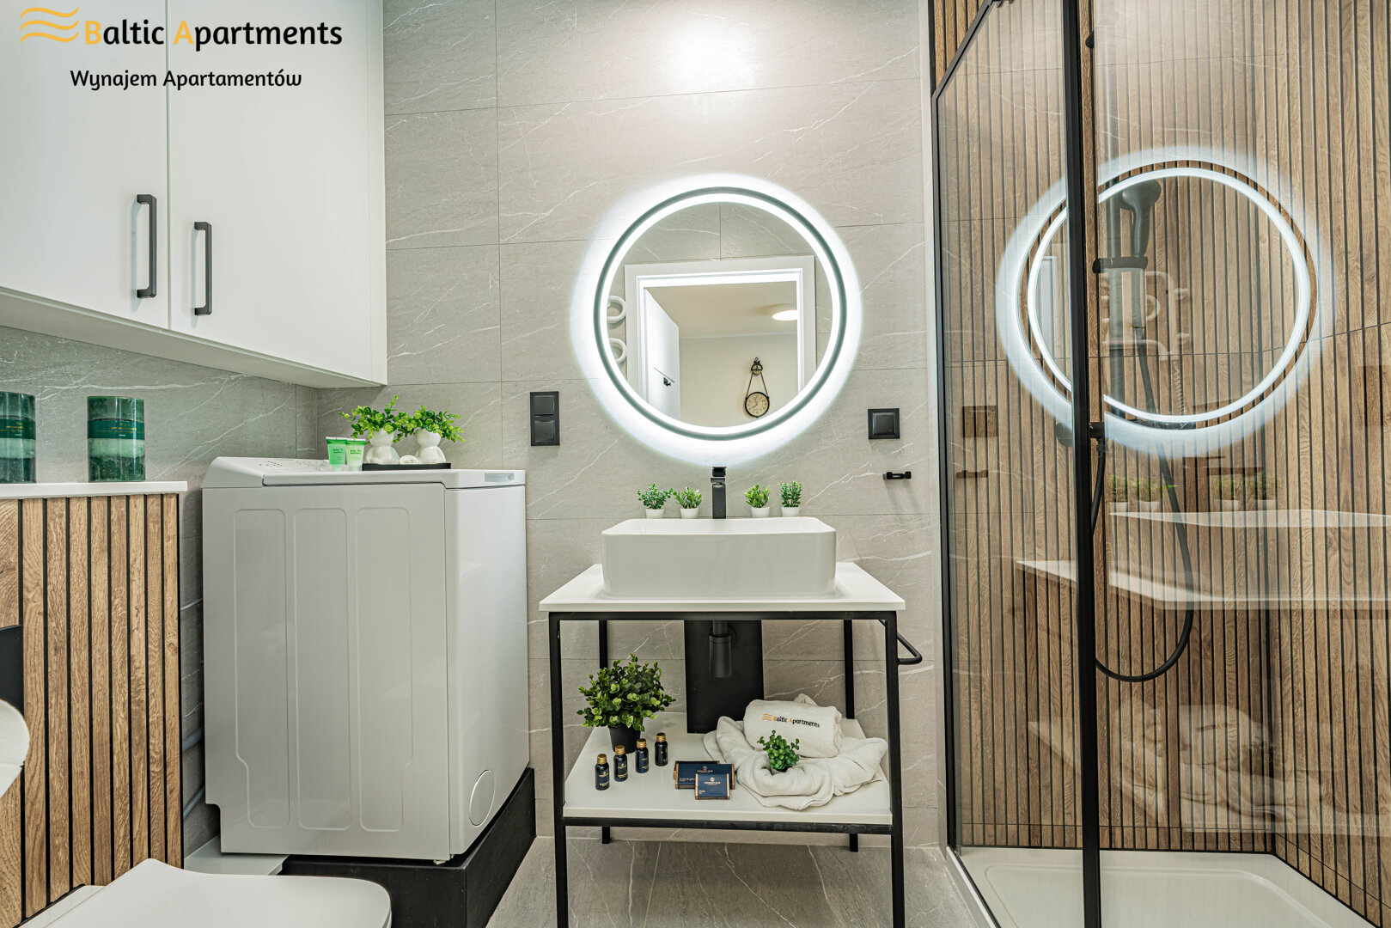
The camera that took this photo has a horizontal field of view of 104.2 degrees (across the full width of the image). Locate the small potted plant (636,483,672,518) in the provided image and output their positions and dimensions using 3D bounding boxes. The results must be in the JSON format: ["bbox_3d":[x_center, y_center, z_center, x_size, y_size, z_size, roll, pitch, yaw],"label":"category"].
[{"bbox_3d":[-0.114,0.105,1.491,0.093,0.098,0.079,-1,0,4],"label":"small potted plant"}]

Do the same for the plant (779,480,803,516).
[{"bbox_3d":[0.258,0.098,1.450,0.058,0.099,0.058,-1,0,4],"label":"plant"}]

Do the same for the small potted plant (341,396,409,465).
[{"bbox_3d":[-0.806,-0.086,1.360,0.158,0.170,0.143,-1,0,4],"label":"small potted plant"}]

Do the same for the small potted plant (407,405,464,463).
[{"bbox_3d":[-0.649,-0.072,1.349,0.123,0.141,0.111,-1,0,4],"label":"small potted plant"}]

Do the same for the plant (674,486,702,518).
[{"bbox_3d":[-0.022,0.108,1.482,0.071,0.089,0.060,-1,0,4],"label":"plant"}]

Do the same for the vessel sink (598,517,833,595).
[{"bbox_3d":[0.056,0.211,1.280,0.495,0.133,0.340,-1,0,4],"label":"vessel sink"}]

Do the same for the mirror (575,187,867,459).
[{"bbox_3d":[0.065,-0.413,1.508,0.716,0.716,0.032,-1,0,4],"label":"mirror"}]

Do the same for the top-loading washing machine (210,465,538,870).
[{"bbox_3d":[-0.780,0.425,1.367,0.593,0.893,0.399,-1,0,4],"label":"top-loading washing machine"}]

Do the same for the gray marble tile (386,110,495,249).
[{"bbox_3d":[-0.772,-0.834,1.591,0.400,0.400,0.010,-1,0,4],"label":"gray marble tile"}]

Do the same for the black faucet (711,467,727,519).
[{"bbox_3d":[0.061,0.086,1.386,0.035,0.158,0.175,-1,0,4],"label":"black faucet"}]

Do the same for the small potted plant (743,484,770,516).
[{"bbox_3d":[0.168,0.105,1.467,0.067,0.095,0.057,-1,0,4],"label":"small potted plant"}]

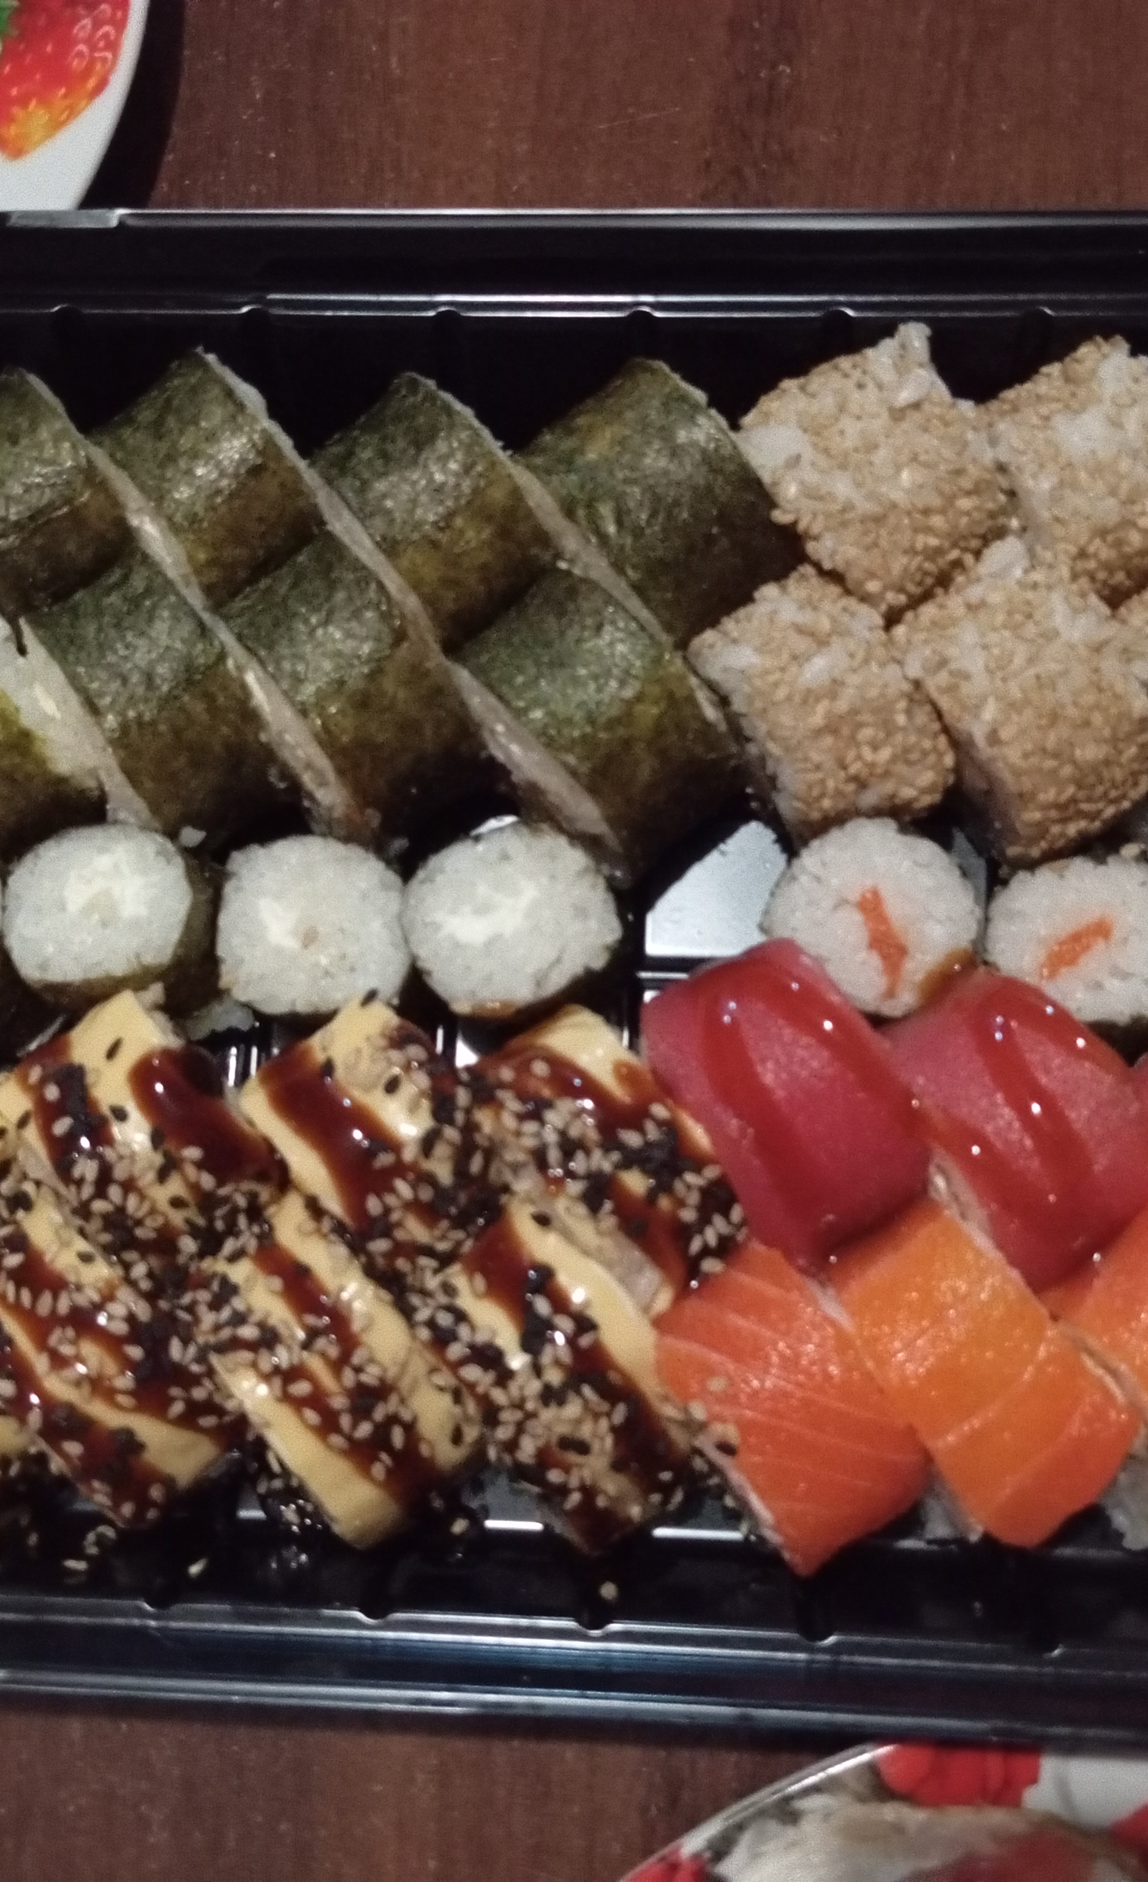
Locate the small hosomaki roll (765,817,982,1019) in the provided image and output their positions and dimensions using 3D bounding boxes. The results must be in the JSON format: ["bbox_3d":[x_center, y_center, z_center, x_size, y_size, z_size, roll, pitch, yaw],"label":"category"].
[{"bbox_3d":[0.043,-0.001,0.300,0.029,0.026,0.030,-1,79,4],"label":"small hosomaki roll"}]

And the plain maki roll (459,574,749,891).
[{"bbox_3d":[0.004,-0.035,0.335,0.027,0.041,0.043,-34,78,-3],"label":"plain maki roll"}]

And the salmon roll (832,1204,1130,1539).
[{"bbox_3d":[0.063,0.066,0.312,0.027,0.039,0.044,-31,78,-2],"label":"salmon roll"}]

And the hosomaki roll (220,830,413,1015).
[{"bbox_3d":[-0.038,0.000,0.306,0.026,0.026,0.027,2,79,5],"label":"hosomaki roll"}]

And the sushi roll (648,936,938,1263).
[{"bbox_3d":[0.033,0.022,0.293,0.027,0.040,0.043,-30,79,-2],"label":"sushi roll"}]

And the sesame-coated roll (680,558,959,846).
[{"bbox_3d":[0.037,-0.035,0.305,0.027,0.031,0.032,-31,78,-2],"label":"sesame-coated roll"}]

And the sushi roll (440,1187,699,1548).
[{"bbox_3d":[-0.001,0.061,0.288,0.019,0.040,0.044,-30,79,-2],"label":"sushi roll"}]

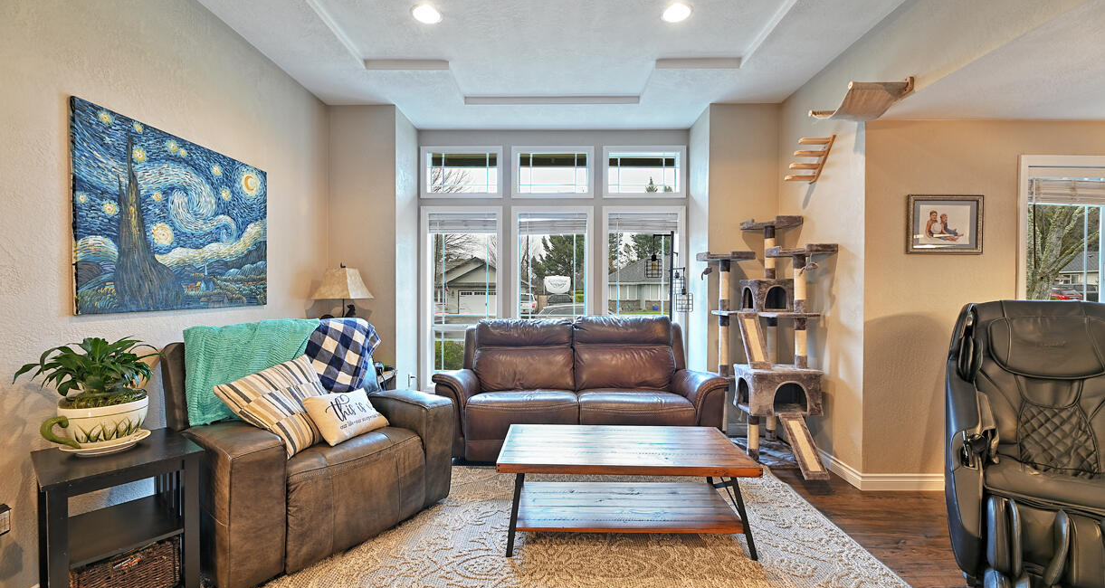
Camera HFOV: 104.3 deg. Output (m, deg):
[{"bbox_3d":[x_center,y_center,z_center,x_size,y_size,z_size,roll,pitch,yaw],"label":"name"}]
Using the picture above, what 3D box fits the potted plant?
[{"bbox_3d":[-1.885,0.412,1.770,0.380,0.460,0.410,1,1,41],"label":"potted plant"}]

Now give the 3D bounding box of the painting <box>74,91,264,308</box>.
[{"bbox_3d":[-2.035,-0.382,2.435,0.035,0.930,1.220,0,1,1],"label":"painting"}]

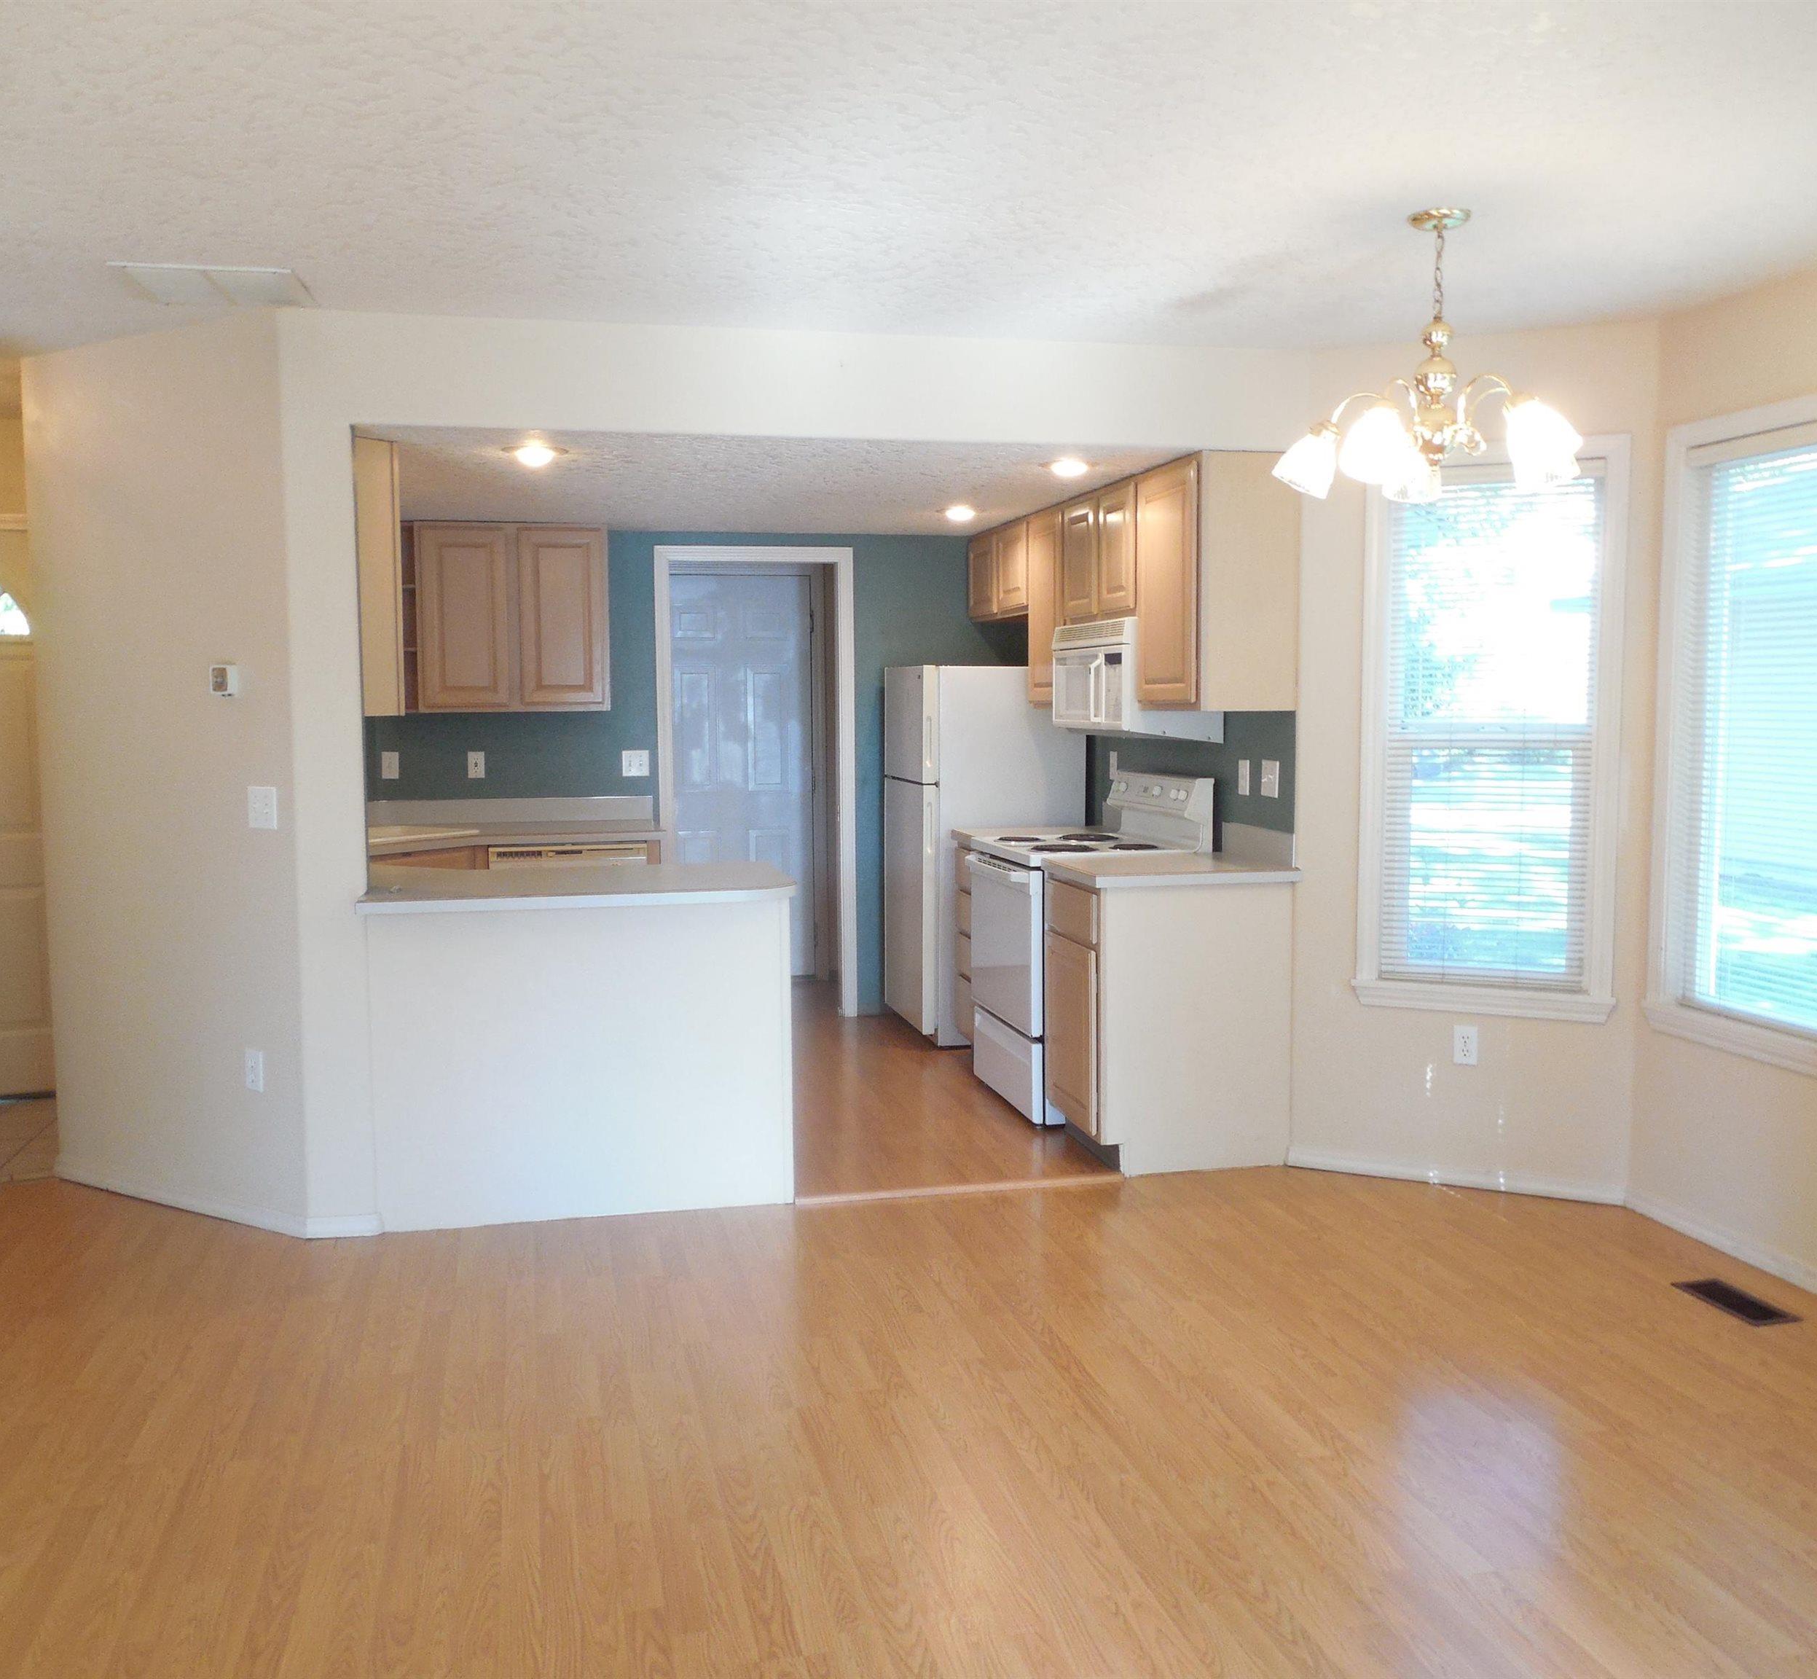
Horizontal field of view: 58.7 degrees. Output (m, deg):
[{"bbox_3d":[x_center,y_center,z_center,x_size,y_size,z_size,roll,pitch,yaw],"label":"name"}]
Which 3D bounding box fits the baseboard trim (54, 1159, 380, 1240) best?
[{"bbox_3d":[-2.008,1.017,4.639,1.278,0.058,0.116,3,6,31],"label":"baseboard trim"}]

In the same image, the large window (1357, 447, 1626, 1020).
[{"bbox_3d":[1.652,-0.301,4.616,0.720,1.620,0.090,2,6,24],"label":"large window"}]

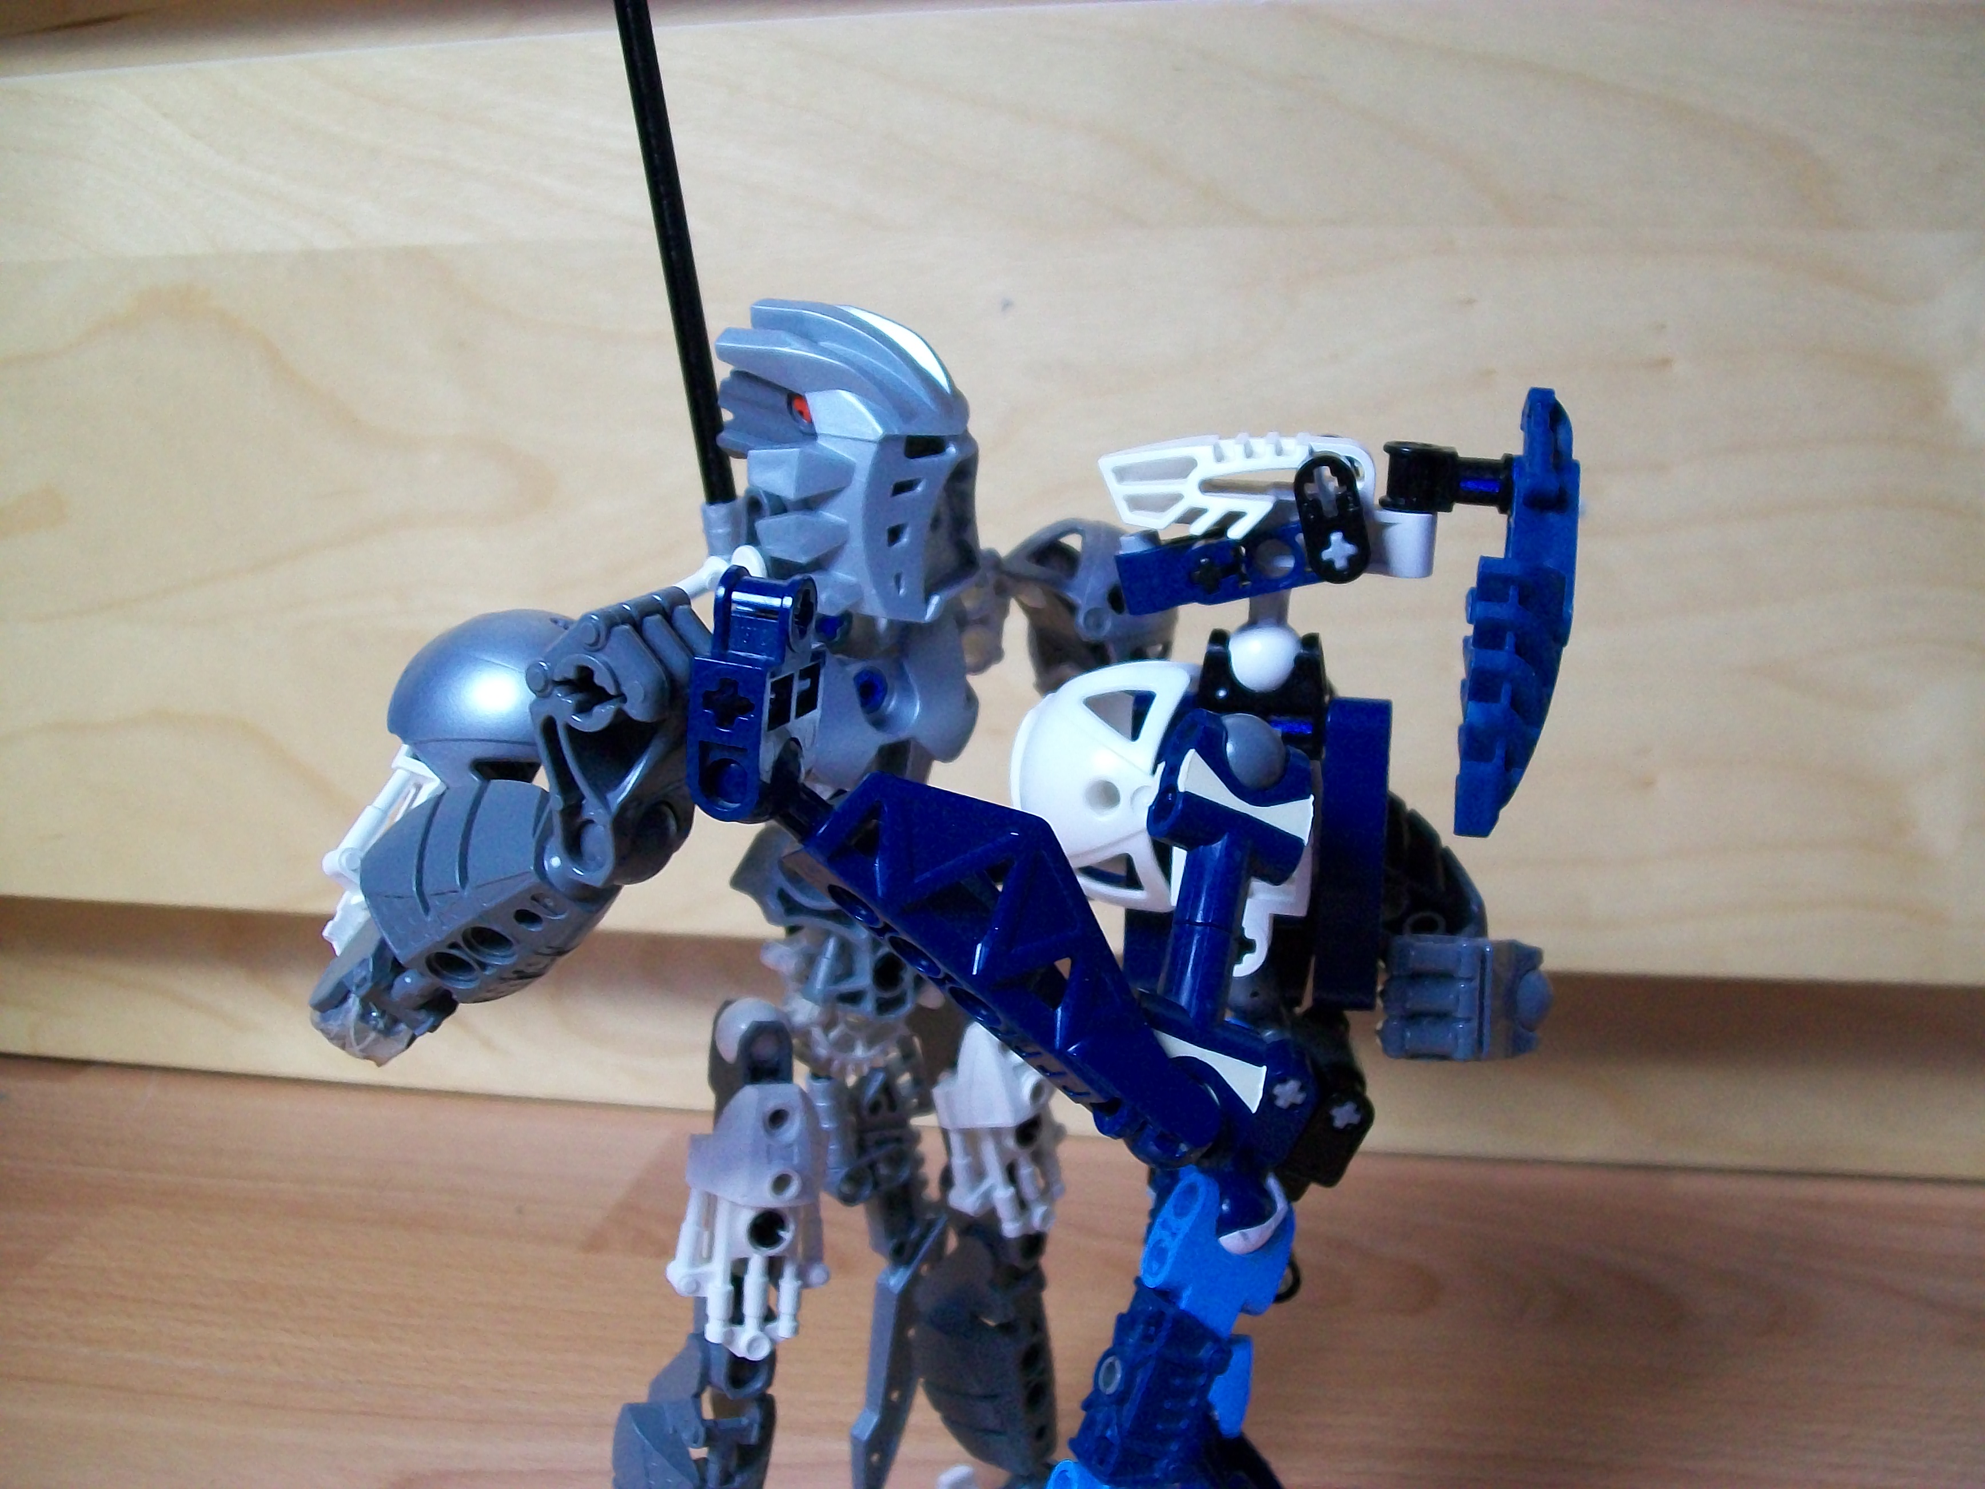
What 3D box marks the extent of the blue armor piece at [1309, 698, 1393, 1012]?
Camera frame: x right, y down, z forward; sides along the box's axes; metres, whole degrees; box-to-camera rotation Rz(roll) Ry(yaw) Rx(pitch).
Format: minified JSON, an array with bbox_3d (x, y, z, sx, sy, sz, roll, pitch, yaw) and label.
[{"bbox_3d":[0.045,0.014,0.260,0.008,0.040,0.008,3,8,10],"label":"blue armor piece"}]

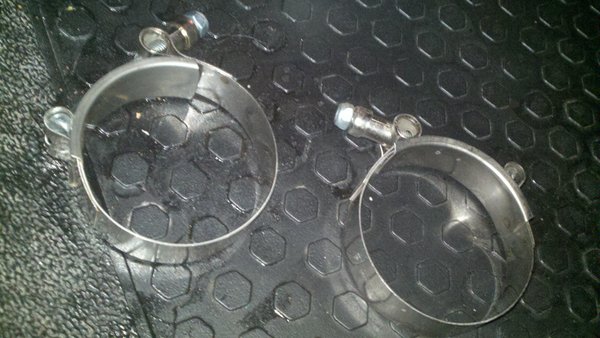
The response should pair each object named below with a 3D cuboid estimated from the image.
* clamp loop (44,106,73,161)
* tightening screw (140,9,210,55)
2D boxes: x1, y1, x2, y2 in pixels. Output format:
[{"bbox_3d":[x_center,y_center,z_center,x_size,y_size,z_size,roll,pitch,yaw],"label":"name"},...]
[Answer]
[{"bbox_3d":[-0.097,-0.014,0.249,0.012,0.023,0.013,14,62,-9],"label":"clamp loop"},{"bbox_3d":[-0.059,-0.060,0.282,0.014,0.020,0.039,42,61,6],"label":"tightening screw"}]

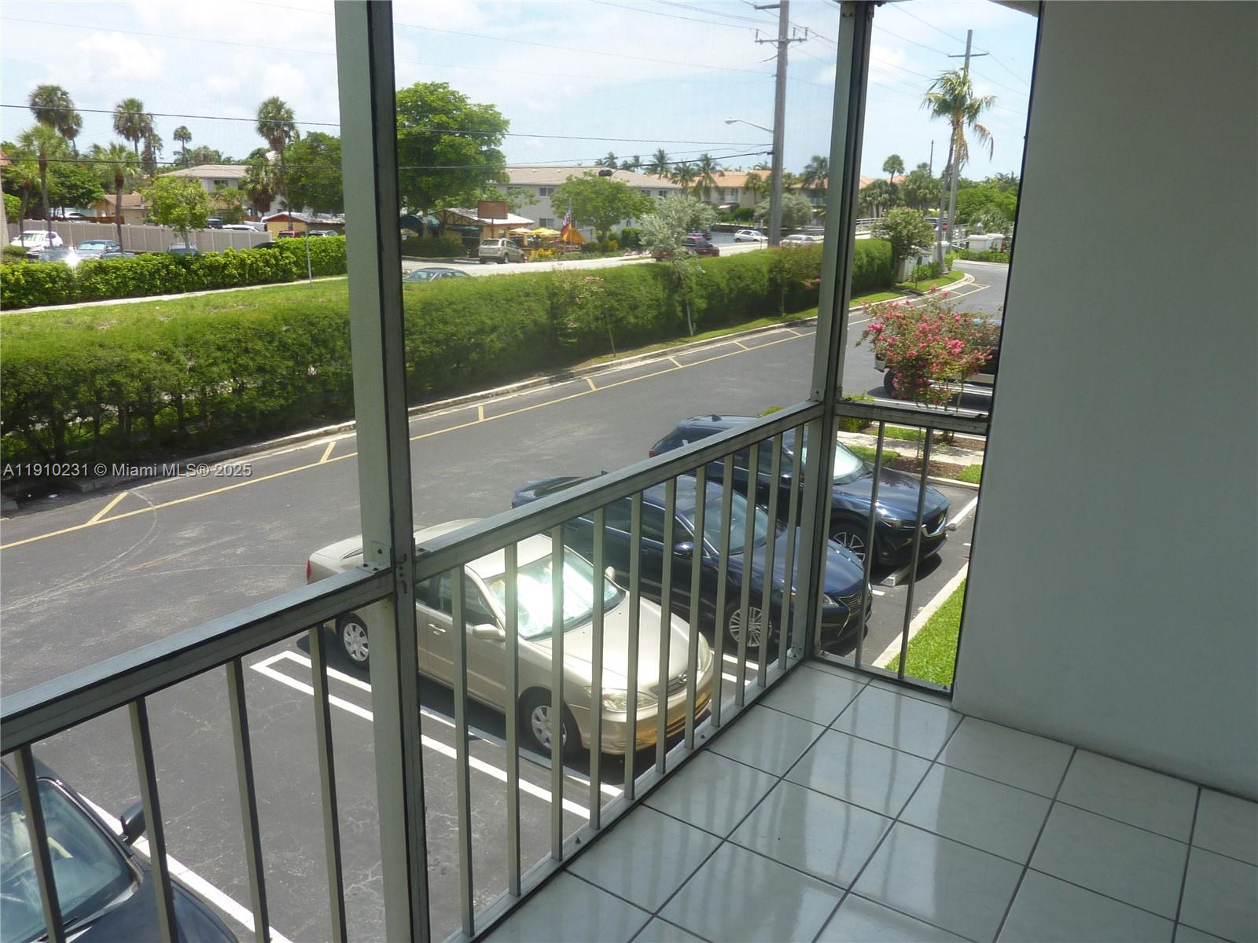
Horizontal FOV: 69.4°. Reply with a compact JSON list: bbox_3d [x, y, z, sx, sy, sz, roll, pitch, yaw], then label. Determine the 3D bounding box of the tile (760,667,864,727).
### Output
[{"bbox_3d":[0.615,0.746,3.020,0.238,0.010,0.319,12,18,33],"label":"tile"}]

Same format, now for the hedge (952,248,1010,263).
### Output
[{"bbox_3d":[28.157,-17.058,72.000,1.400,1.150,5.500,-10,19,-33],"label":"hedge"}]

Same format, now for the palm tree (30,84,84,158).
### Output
[{"bbox_3d":[-51.711,-27.918,83.096,4.600,13.800,4.400,-9,19,-30],"label":"palm tree"}]

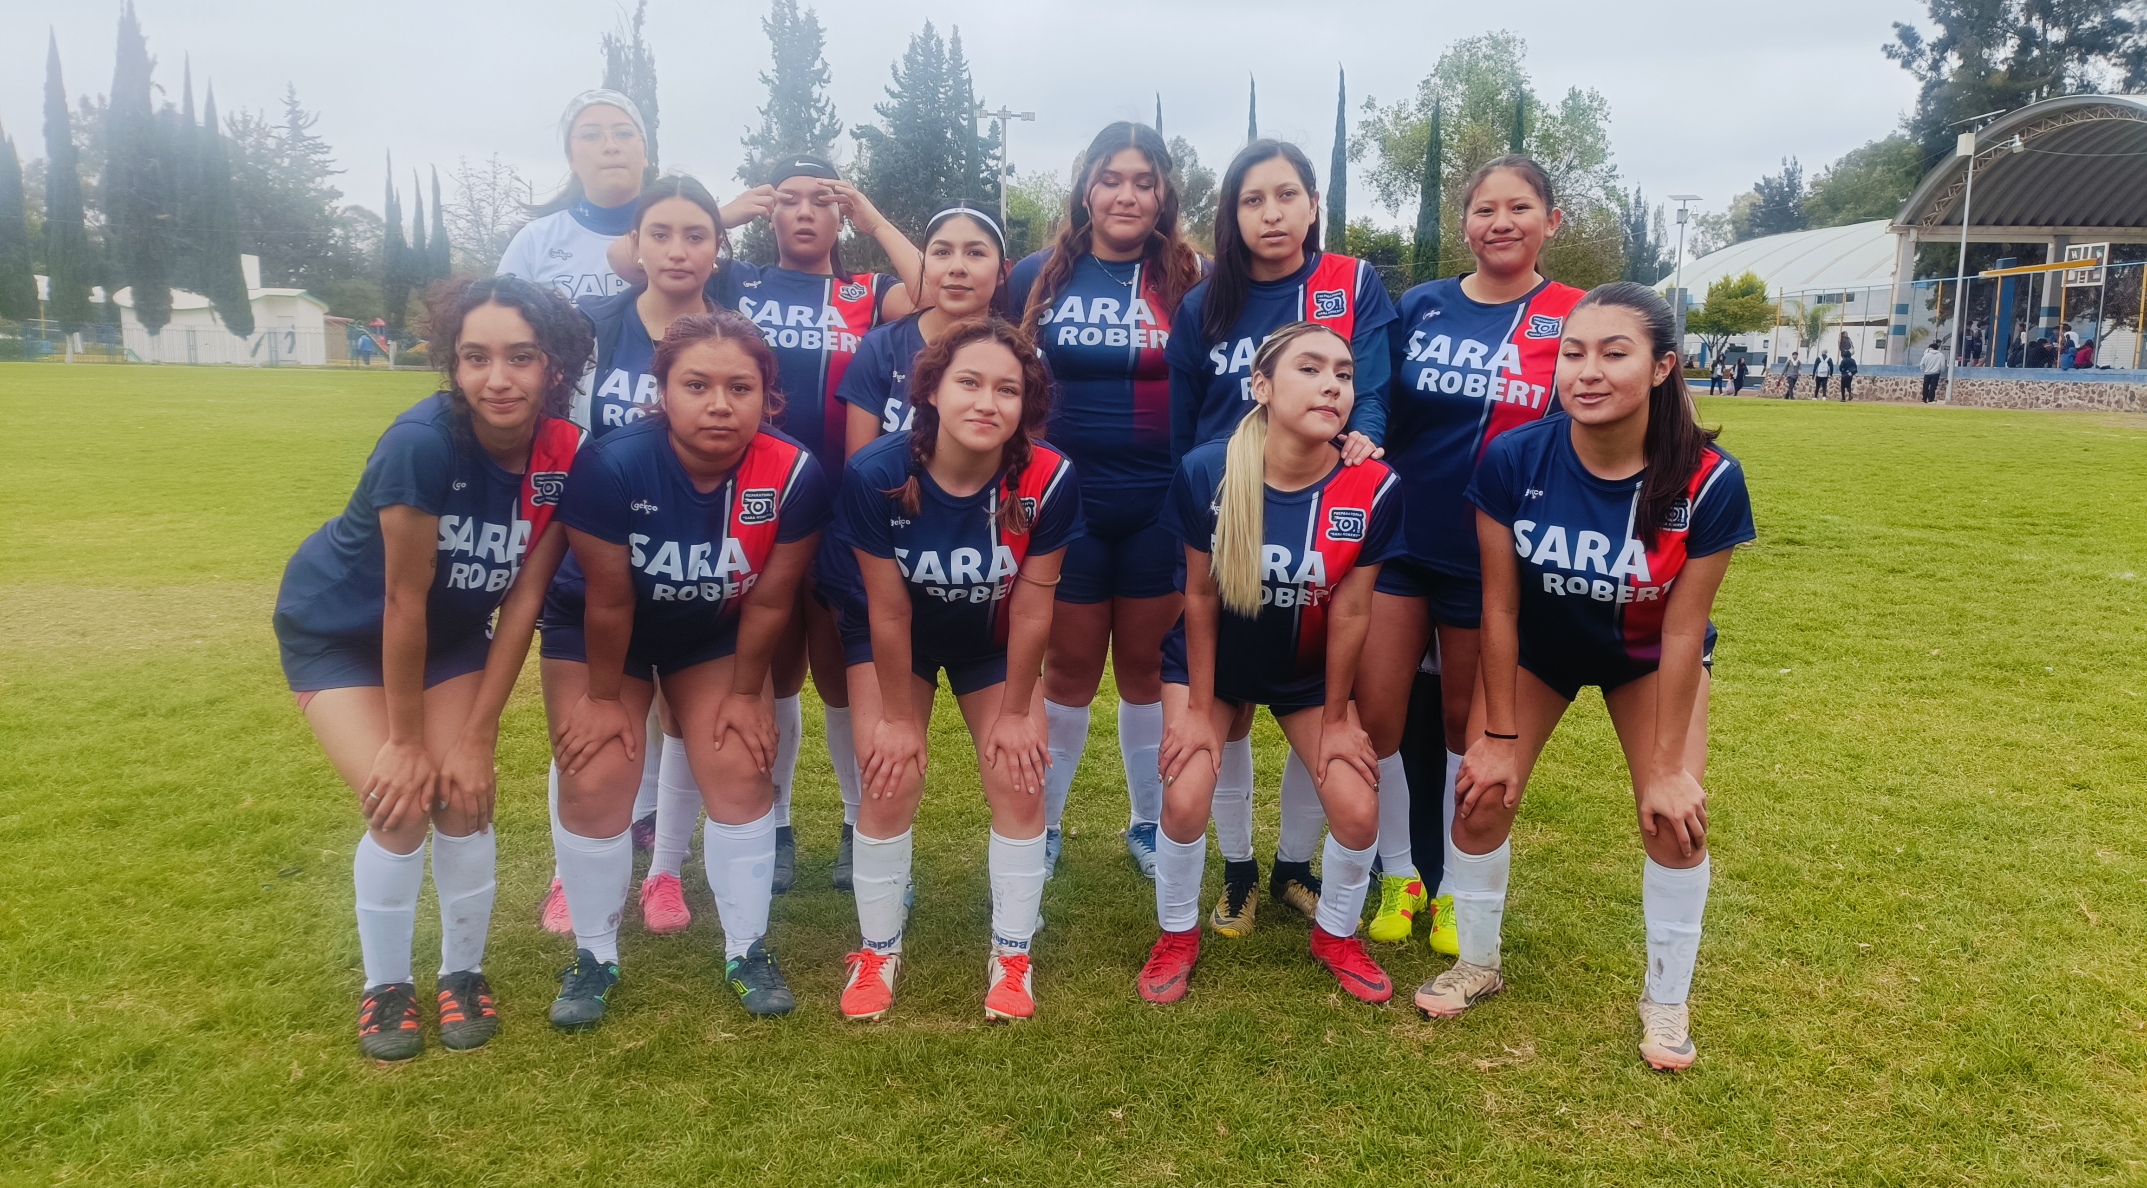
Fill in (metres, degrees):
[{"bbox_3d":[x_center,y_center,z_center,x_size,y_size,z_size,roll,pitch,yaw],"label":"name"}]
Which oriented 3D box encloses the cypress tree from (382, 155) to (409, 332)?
[{"bbox_3d":[-30.706,-15.561,70.000,1.250,8.500,1.250,0,9,0],"label":"cypress tree"}]

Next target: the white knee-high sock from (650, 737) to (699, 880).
[{"bbox_3d":[-0.866,0.465,3.364,0.105,0.330,0.120,6,9,-16],"label":"white knee-high sock"}]

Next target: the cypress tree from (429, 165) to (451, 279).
[{"bbox_3d":[-26.627,-13.724,65.348,1.050,8.416,1.050,-3,10,-22],"label":"cypress tree"}]

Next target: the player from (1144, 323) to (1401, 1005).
[{"bbox_3d":[0.391,0.127,2.937,0.492,1.246,0.741,1,9,6],"label":"player"}]

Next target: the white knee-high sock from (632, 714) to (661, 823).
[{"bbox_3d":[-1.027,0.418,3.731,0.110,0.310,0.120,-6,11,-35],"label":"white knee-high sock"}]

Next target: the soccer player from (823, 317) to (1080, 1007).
[{"bbox_3d":[-0.215,0.129,2.905,0.500,1.280,0.620,-1,9,-7],"label":"soccer player"}]

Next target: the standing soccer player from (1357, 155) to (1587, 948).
[{"bbox_3d":[0.810,-0.065,3.128,0.480,1.600,0.360,3,10,20],"label":"standing soccer player"}]

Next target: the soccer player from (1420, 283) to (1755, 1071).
[{"bbox_3d":[0.919,0.125,2.771,0.506,1.311,0.716,4,10,21],"label":"soccer player"}]

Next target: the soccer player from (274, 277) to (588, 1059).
[{"bbox_3d":[-1.104,0.122,2.691,0.470,1.304,0.793,-5,10,-32],"label":"soccer player"}]

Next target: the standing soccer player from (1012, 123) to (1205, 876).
[{"bbox_3d":[0.086,-0.173,3.516,0.500,1.690,0.360,1,9,4],"label":"standing soccer player"}]

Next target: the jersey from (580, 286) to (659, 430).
[{"bbox_3d":[-0.844,-0.325,3.209,0.430,0.620,0.270,0,9,0],"label":"jersey"}]

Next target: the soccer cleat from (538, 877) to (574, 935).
[{"bbox_3d":[-1.083,0.625,3.335,0.100,0.110,0.255,-1,9,-12],"label":"soccer cleat"}]

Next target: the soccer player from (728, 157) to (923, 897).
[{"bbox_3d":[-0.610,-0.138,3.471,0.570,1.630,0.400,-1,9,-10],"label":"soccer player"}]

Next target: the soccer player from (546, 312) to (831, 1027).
[{"bbox_3d":[-0.712,0.134,2.799,0.500,1.254,0.762,-2,9,-16],"label":"soccer player"}]

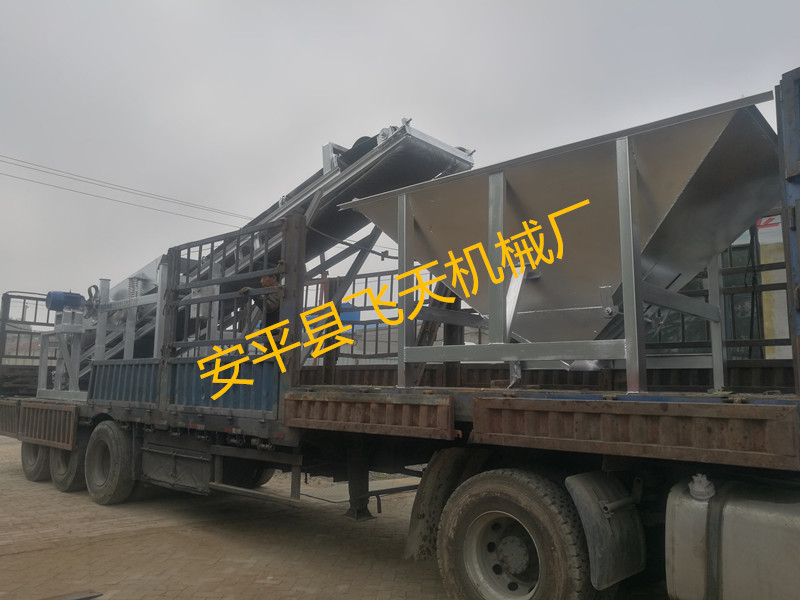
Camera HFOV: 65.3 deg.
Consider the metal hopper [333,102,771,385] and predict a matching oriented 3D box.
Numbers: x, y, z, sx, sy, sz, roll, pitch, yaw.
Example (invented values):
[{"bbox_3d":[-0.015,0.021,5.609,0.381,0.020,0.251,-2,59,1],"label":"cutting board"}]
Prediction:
[{"bbox_3d":[1.286,-0.092,4.936,3.363,1.583,1.779,-6,-10,42],"label":"metal hopper"}]

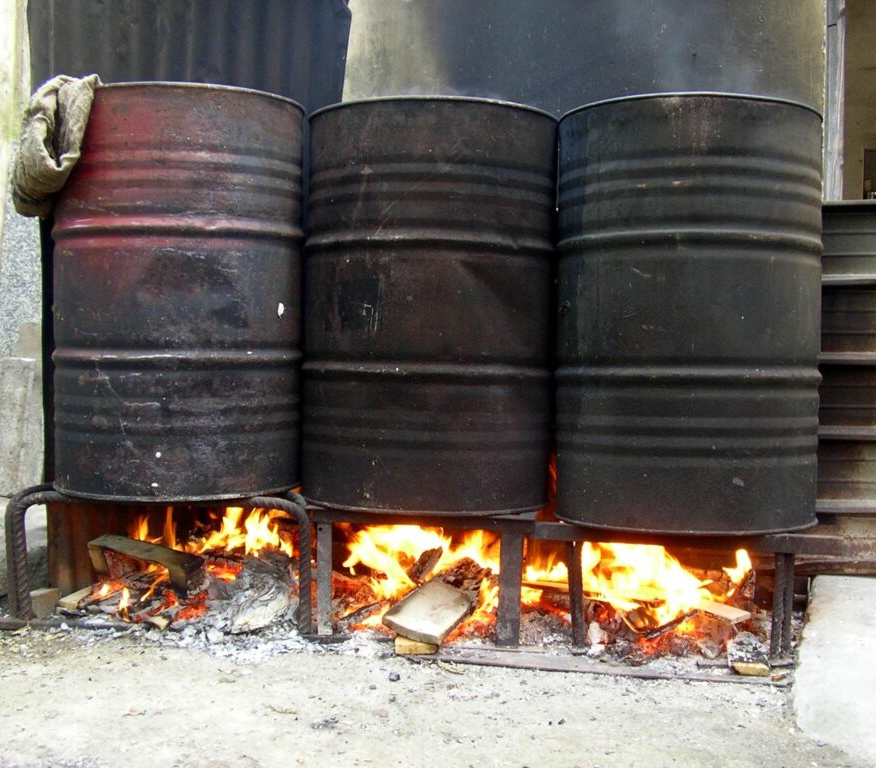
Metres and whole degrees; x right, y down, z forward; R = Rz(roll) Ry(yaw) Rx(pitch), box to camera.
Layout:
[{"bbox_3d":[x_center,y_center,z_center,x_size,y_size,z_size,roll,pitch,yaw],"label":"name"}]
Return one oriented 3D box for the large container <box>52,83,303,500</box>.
[{"bbox_3d":[-0.617,-0.207,2.692,0.592,0.889,0.592,0,2,0],"label":"large container"}]

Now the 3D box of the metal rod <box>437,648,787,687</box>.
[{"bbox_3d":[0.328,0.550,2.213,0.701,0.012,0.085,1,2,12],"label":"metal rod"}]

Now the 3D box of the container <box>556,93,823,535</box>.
[{"bbox_3d":[0.561,-0.147,2.558,0.592,0.889,0.592,0,2,0],"label":"container"}]

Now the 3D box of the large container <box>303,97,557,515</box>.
[{"bbox_3d":[-0.017,-0.173,2.679,0.592,0.889,0.592,1,2,0],"label":"large container"}]

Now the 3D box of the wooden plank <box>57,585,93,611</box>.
[{"bbox_3d":[-0.846,0.501,2.640,0.042,0.018,0.160,0,2,-4],"label":"wooden plank"}]

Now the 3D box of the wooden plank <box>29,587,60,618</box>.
[{"bbox_3d":[-0.914,0.506,2.605,0.028,0.050,0.080,1,2,17],"label":"wooden plank"}]

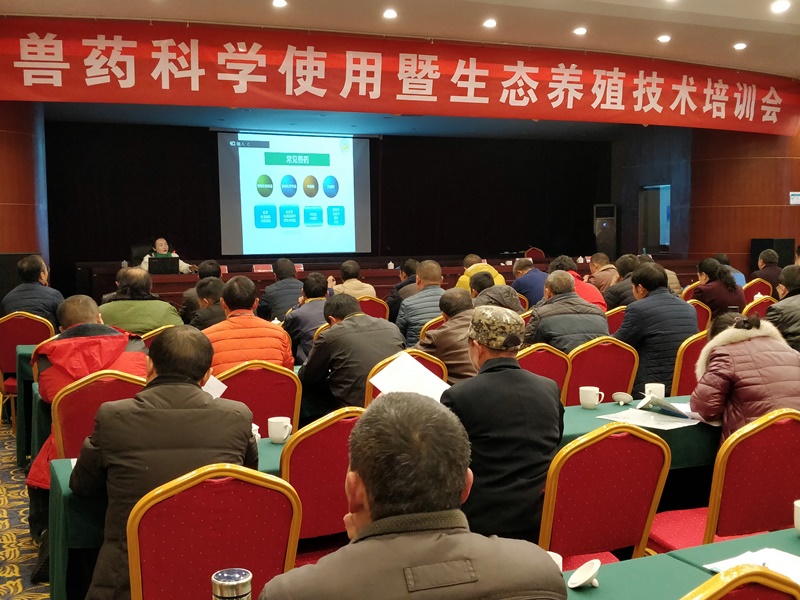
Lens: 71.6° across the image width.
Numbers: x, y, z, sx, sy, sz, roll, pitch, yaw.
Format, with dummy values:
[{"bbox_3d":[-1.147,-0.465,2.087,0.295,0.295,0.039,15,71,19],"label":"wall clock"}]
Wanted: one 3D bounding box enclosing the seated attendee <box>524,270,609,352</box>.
[{"bbox_3d":[1.045,0.461,3.535,0.540,1.280,0.760,-2,7,-14],"label":"seated attendee"}]

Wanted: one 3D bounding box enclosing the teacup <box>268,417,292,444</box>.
[{"bbox_3d":[-0.433,0.481,2.029,0.083,0.080,0.113,-6,9,-40],"label":"teacup"}]

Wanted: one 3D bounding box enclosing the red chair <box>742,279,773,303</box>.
[{"bbox_3d":[4.229,0.188,6.925,0.450,0.920,0.560,-2,7,-16],"label":"red chair"}]

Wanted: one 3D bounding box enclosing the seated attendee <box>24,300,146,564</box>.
[{"bbox_3d":[-1.388,0.580,2.582,0.570,1.250,0.800,-2,7,-15],"label":"seated attendee"}]

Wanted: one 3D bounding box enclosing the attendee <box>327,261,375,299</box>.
[{"bbox_3d":[-0.445,0.260,5.373,0.520,1.250,0.750,-2,7,-14],"label":"attendee"}]

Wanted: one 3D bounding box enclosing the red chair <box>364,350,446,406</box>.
[{"bbox_3d":[-0.022,0.678,3.060,0.450,0.930,0.570,-2,7,-12],"label":"red chair"}]

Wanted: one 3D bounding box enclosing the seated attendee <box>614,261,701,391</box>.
[{"bbox_3d":[1.654,0.436,3.633,0.530,1.300,0.750,-3,7,-18],"label":"seated attendee"}]

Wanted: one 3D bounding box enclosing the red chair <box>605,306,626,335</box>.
[{"bbox_3d":[1.743,0.480,4.680,0.450,0.930,0.570,-2,7,-13],"label":"red chair"}]

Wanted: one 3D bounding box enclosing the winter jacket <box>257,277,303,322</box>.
[{"bbox_3d":[-1.068,0.116,5.103,0.520,0.660,0.450,-2,7,-14],"label":"winter jacket"}]

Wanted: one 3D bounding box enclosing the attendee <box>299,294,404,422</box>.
[{"bbox_3d":[-0.281,0.550,3.137,0.540,1.170,0.780,-3,7,-20],"label":"attendee"}]

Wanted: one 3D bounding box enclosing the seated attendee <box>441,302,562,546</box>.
[{"bbox_3d":[0.305,0.606,2.369,0.510,1.230,0.740,-2,7,-16],"label":"seated attendee"}]

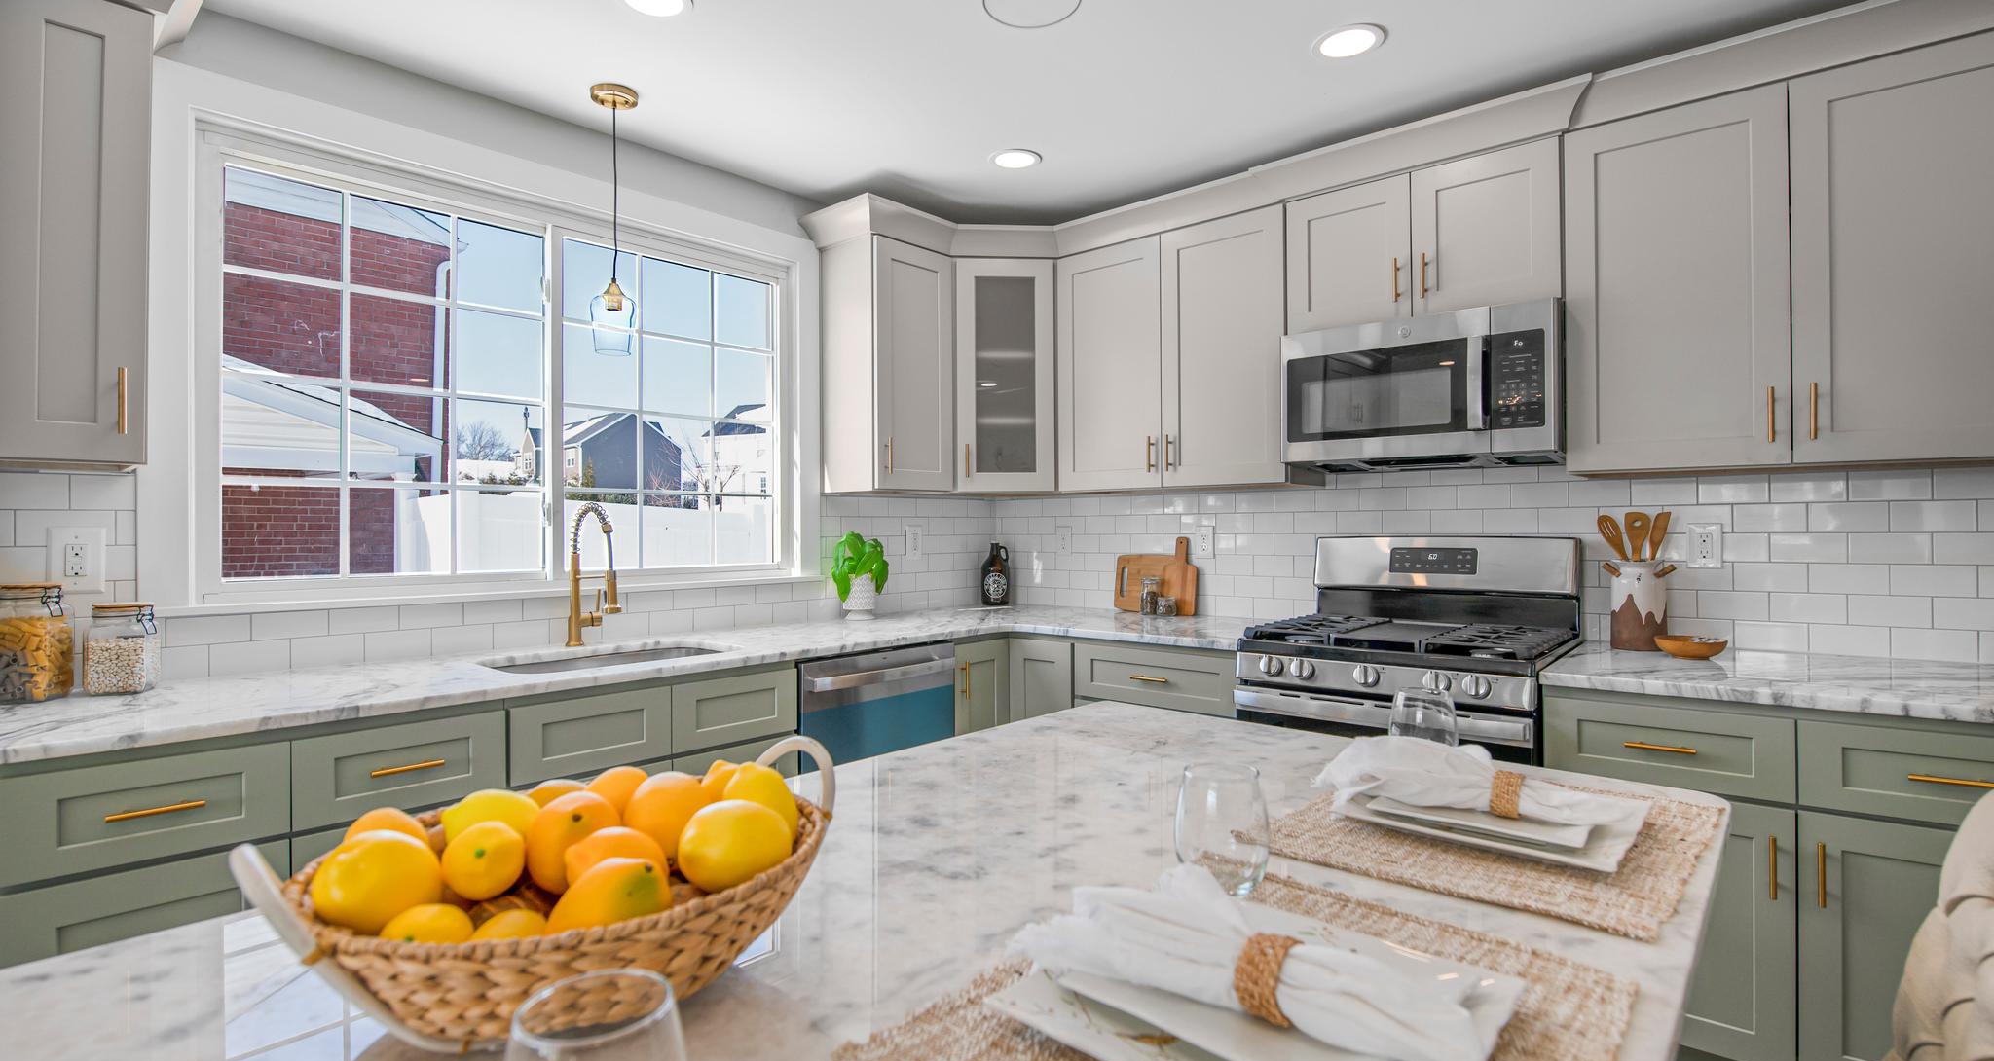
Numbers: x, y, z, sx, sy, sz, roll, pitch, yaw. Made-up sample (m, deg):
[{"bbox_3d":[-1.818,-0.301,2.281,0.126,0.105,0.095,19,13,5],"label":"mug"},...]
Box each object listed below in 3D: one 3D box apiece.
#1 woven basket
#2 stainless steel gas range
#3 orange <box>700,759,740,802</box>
[{"bbox_3d":[-0.292,0.255,0.635,0.330,0.160,0.385,0,0,44],"label":"woven basket"},{"bbox_3d":[1.199,0.637,2.585,0.760,1.220,0.700,0,0,41],"label":"stainless steel gas range"},{"bbox_3d":[-0.207,0.221,0.720,0.064,0.066,0.067,0,0,44],"label":"orange"}]

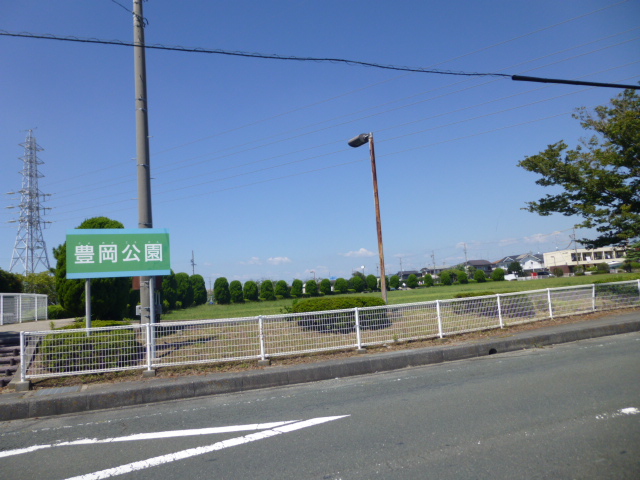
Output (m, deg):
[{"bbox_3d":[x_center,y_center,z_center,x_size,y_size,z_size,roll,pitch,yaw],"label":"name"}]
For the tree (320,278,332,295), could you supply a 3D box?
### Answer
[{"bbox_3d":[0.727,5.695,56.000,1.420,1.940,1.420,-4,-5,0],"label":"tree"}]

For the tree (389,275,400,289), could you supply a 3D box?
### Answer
[{"bbox_3d":[12.089,6.815,75.000,1.866,2.284,1.866,-4,-6,0],"label":"tree"}]

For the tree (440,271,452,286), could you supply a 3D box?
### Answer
[{"bbox_3d":[22.169,6.747,81.000,2.103,2.467,2.103,-2,-6,-22],"label":"tree"}]

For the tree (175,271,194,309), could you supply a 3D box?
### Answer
[{"bbox_3d":[-9.235,3.469,31.500,1.295,2.453,1.295,-2,-6,-22],"label":"tree"}]

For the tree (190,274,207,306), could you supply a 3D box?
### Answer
[{"bbox_3d":[-8.132,3.387,31.000,1.107,2.136,1.107,-2,-6,-15],"label":"tree"}]

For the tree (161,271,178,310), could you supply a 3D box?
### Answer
[{"bbox_3d":[-8.821,2.921,27.000,1.140,2.630,1.140,-4,-5,0],"label":"tree"}]

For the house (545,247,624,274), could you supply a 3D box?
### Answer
[{"bbox_3d":[64.216,5.814,110.776,15.500,6.800,10.600,-3,-5,-7],"label":"house"}]

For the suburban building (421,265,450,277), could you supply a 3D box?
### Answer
[{"bbox_3d":[38.358,11.458,153.500,10.000,6.300,7.500,-4,-5,0],"label":"suburban building"}]

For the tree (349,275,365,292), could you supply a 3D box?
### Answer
[{"bbox_3d":[3.608,4.379,46.000,1.543,1.684,1.543,-4,-6,4],"label":"tree"}]

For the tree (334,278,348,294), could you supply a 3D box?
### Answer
[{"bbox_3d":[2.071,4.365,44.000,1.380,1.583,1.380,-4,-5,2],"label":"tree"}]

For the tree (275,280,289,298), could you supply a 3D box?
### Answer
[{"bbox_3d":[-3.290,4.243,39.500,1.196,1.557,1.196,-3,-6,-5],"label":"tree"}]

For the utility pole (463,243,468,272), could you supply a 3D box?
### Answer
[{"bbox_3d":[43.592,6.569,138.000,0.500,11.346,0.500,-2,-6,-22],"label":"utility pole"}]

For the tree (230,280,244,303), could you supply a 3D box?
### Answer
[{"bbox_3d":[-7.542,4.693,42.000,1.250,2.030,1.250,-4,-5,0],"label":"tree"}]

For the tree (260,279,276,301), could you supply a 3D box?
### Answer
[{"bbox_3d":[-5.705,5.589,51.000,1.655,2.252,1.655,-2,-6,-22],"label":"tree"}]

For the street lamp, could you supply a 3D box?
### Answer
[{"bbox_3d":[1.376,-0.457,12.683,0.850,4.919,0.300,-9,-8,39],"label":"street lamp"}]

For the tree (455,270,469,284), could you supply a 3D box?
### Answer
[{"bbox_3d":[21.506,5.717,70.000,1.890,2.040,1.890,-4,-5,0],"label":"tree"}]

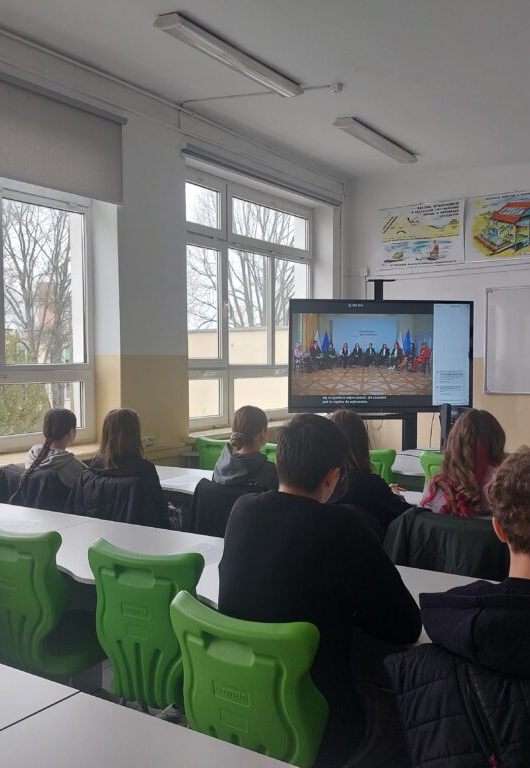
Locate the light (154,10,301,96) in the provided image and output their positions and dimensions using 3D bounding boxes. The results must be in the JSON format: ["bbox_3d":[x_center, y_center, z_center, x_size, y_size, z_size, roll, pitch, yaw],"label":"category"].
[{"bbox_3d":[-0.172,-2.010,4.404,0.140,0.070,1.260,1,3,35],"label":"light"}]

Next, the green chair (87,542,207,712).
[{"bbox_3d":[-0.285,0.954,2.408,0.450,0.870,0.510,1,2,23],"label":"green chair"}]

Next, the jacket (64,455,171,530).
[{"bbox_3d":[-0.730,0.696,3.575,0.560,0.550,0.270,1,3,34],"label":"jacket"}]

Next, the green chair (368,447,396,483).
[{"bbox_3d":[0.816,0.854,4.912,0.430,0.850,0.520,1,3,35],"label":"green chair"}]

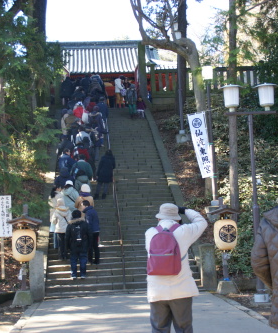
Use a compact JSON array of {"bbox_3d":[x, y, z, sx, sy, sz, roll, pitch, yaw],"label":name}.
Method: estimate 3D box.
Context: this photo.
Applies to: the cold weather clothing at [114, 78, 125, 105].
[{"bbox_3d":[-0.934,-3.635,30.400,0.520,1.520,0.480,0,-7,-19],"label":"cold weather clothing"}]

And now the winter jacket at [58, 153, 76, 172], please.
[{"bbox_3d":[-2.247,-0.078,19.465,0.540,0.660,0.360,-5,-6,18],"label":"winter jacket"}]

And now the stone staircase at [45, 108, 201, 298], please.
[{"bbox_3d":[-1.073,0.193,22.908,3.880,7.596,14.272,-2,-6,-5],"label":"stone staircase"}]

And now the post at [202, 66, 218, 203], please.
[{"bbox_3d":[2.116,-0.916,18.418,0.360,4.150,0.360,-2,-6,-4],"label":"post"}]

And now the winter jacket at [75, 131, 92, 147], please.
[{"bbox_3d":[-2.025,-1.004,22.800,0.570,0.660,0.400,-2,-6,-5],"label":"winter jacket"}]

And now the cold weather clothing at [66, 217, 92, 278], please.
[{"bbox_3d":[-1.525,2.042,15.750,0.580,1.550,0.380,-2,-6,-4],"label":"cold weather clothing"}]

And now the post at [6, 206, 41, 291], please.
[{"bbox_3d":[-2.388,1.693,13.032,0.700,1.801,0.520,-1,-7,-9],"label":"post"}]

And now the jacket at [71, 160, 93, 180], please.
[{"bbox_3d":[-1.720,0.124,19.064,0.600,0.680,0.380,-2,-6,-4],"label":"jacket"}]

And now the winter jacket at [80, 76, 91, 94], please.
[{"bbox_3d":[-2.346,-3.596,27.562,0.500,0.740,0.360,-2,-6,-4],"label":"winter jacket"}]

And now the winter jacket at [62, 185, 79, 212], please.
[{"bbox_3d":[-1.897,0.914,17.300,0.510,0.800,0.360,-2,-7,-3],"label":"winter jacket"}]

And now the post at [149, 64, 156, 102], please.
[{"bbox_3d":[0.662,-3.997,30.200,0.280,1.860,0.280,-2,-6,-5],"label":"post"}]

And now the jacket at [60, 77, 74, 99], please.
[{"bbox_3d":[-3.503,-3.844,30.400,0.640,1.060,0.420,-2,-6,-5],"label":"jacket"}]

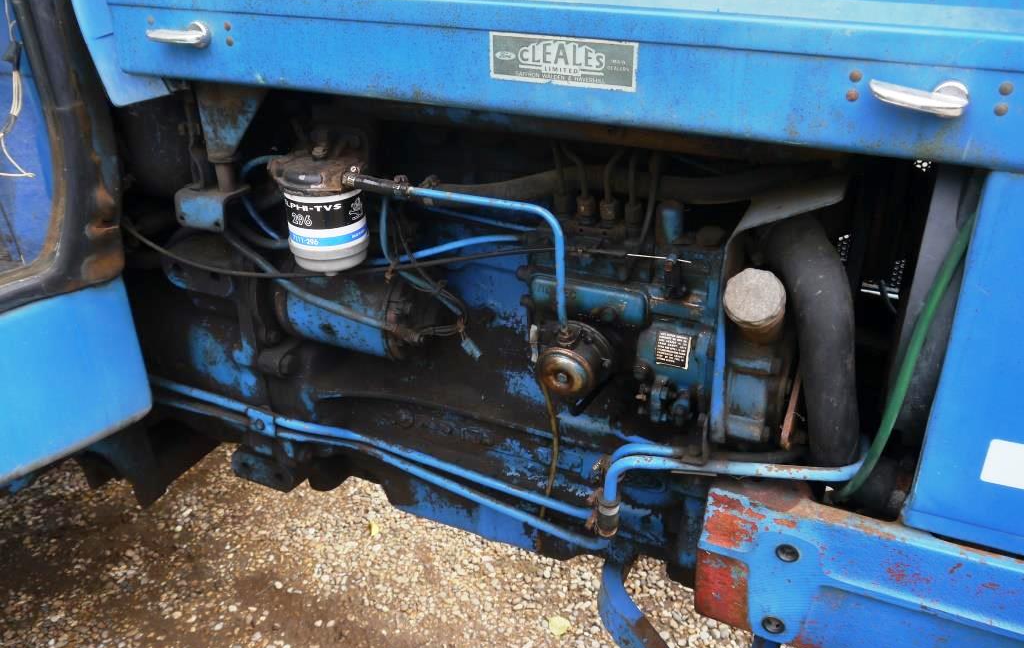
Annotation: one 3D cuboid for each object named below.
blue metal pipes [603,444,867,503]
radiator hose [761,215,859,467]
[{"bbox_3d":[0.230,0.157,0.872,0.248,0.090,0.080,10,30,20],"label":"blue metal pipes"},{"bbox_3d":[0.346,0.029,0.967,0.160,0.315,0.085,10,30,20],"label":"radiator hose"}]

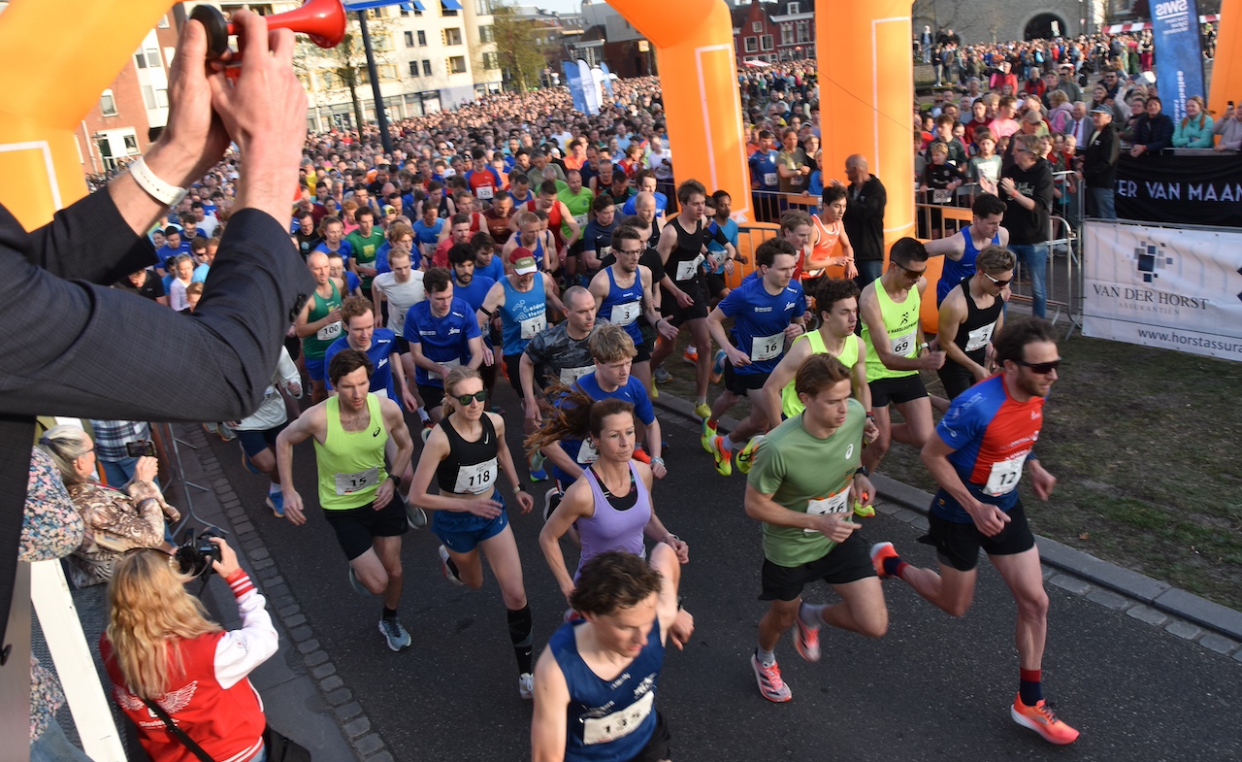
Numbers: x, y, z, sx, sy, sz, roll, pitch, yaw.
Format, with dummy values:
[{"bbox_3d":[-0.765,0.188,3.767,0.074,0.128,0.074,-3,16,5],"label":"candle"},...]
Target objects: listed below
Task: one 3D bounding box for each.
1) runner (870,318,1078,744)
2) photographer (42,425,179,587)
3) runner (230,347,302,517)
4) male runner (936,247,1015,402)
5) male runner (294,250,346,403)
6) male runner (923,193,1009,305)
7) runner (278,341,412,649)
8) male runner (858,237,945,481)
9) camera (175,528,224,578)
[{"bbox_3d":[1.415,0.565,3.833,0.620,1.790,1.020,-19,21,-32],"label":"runner"},{"bbox_3d":[-2.189,0.912,4.303,0.520,1.620,0.580,9,24,35],"label":"photographer"},{"bbox_3d":[-2.445,0.241,6.345,0.620,1.770,0.900,-16,20,-26],"label":"runner"},{"bbox_3d":[2.033,0.032,5.500,0.580,1.700,0.750,-18,22,-33],"label":"male runner"},{"bbox_3d":[-2.331,-0.197,7.637,0.600,1.770,0.780,-16,20,-26],"label":"male runner"},{"bbox_3d":[2.368,-0.458,6.514,0.650,1.720,0.850,-20,24,-36],"label":"male runner"},{"bbox_3d":[-1.216,0.611,4.705,0.640,1.670,0.800,-13,20,-21],"label":"runner"},{"bbox_3d":[1.638,0.025,5.420,0.580,1.770,0.800,-17,21,-28],"label":"male runner"},{"bbox_3d":[-1.376,0.550,3.042,0.140,0.110,0.140,-6,19,-1],"label":"camera"}]

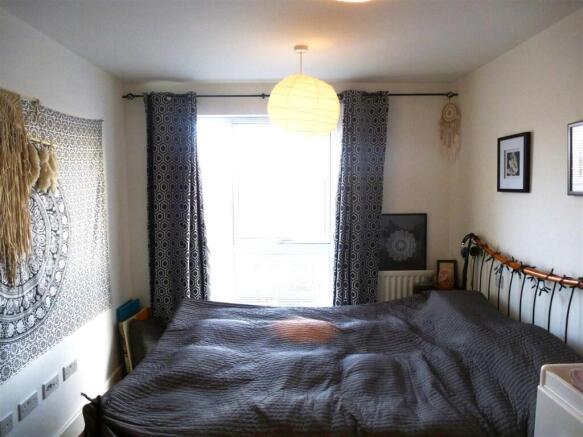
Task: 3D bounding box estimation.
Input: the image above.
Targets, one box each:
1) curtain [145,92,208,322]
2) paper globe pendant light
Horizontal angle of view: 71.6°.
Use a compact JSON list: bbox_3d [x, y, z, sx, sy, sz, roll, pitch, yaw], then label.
[{"bbox_3d":[-0.920,0.119,3.300,0.490,2.220,0.150,0,5,0],"label":"curtain"},{"bbox_3d":[0.077,-0.763,2.461,0.440,0.530,0.440,0,5,0],"label":"paper globe pendant light"}]

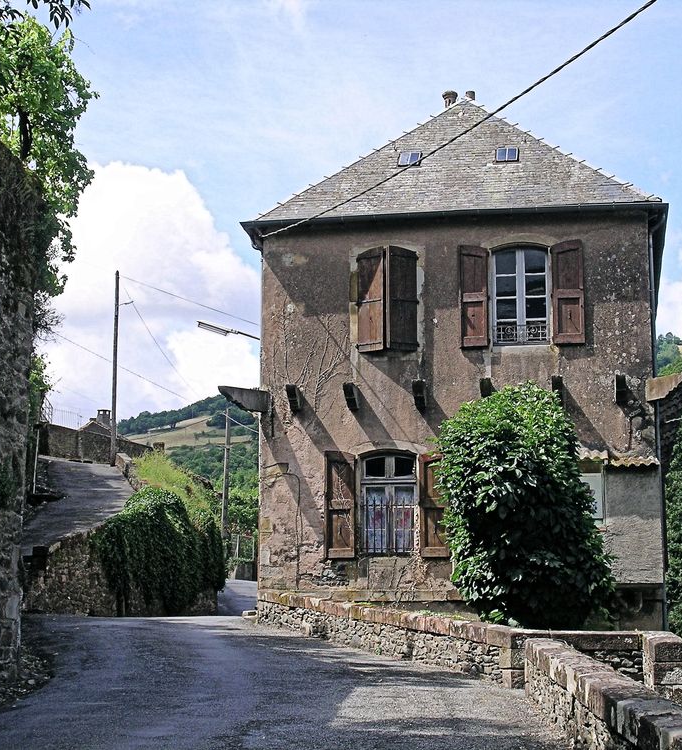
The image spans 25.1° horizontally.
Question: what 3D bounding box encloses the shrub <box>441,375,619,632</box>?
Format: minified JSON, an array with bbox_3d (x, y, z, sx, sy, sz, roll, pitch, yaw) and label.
[{"bbox_3d":[2.869,2.047,23.927,2.780,3.820,2.300,-2,-10,10],"label":"shrub"}]

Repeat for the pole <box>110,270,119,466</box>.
[{"bbox_3d":[-8.640,-0.292,58.671,0.220,7.640,0.220,0,-10,0],"label":"pole"}]

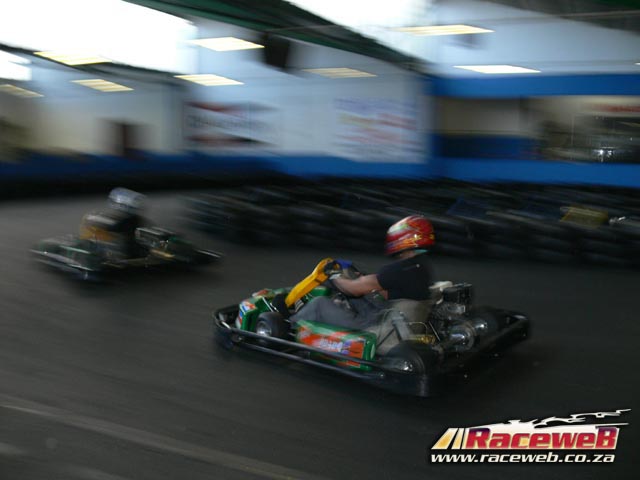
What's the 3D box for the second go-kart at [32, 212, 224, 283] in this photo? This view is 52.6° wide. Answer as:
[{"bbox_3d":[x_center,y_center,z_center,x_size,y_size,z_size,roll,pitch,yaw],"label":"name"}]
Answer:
[{"bbox_3d":[-2.551,0.019,8.488,1.400,0.640,1.900,6,10,40],"label":"second go-kart"}]

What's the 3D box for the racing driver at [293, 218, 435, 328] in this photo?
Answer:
[{"bbox_3d":[0.328,0.280,4.825,1.160,0.920,0.540,6,10,39],"label":"racing driver"}]

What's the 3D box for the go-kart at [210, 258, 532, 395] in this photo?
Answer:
[{"bbox_3d":[0.345,0.475,4.838,1.900,0.650,1.400,6,10,39],"label":"go-kart"}]

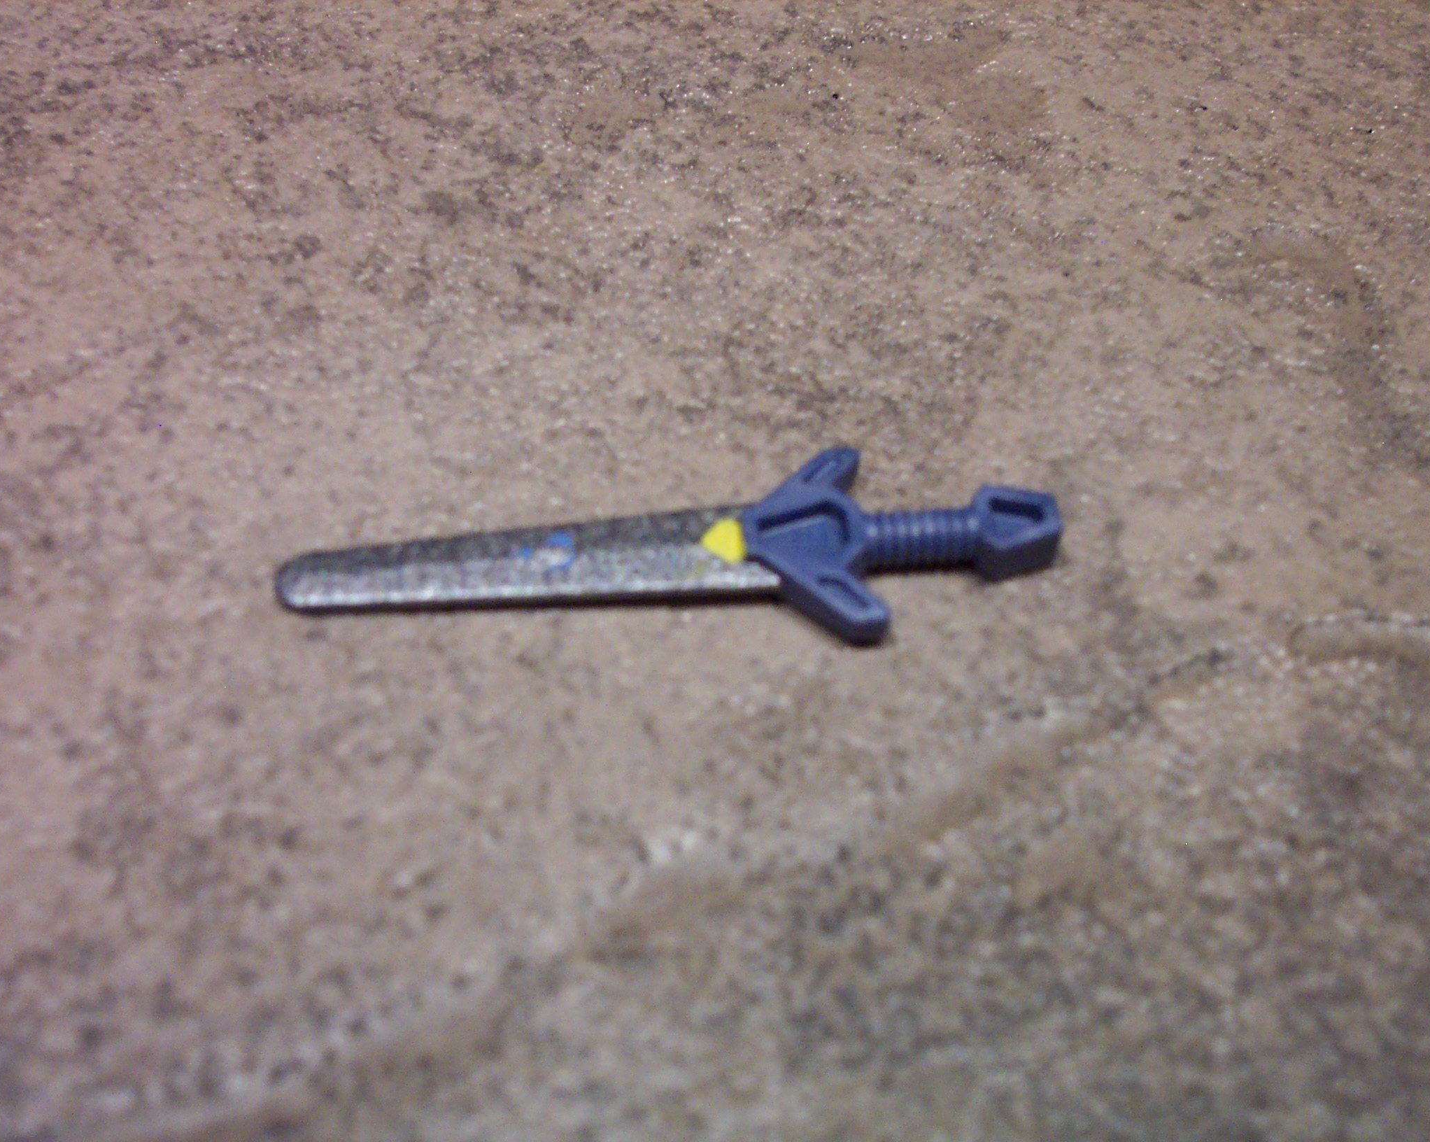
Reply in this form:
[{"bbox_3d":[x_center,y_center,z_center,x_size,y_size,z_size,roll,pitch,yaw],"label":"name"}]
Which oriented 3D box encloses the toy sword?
[{"bbox_3d":[-0.004,-0.001,0.141,0.066,0.004,0.021,-3,45,-1],"label":"toy sword"}]

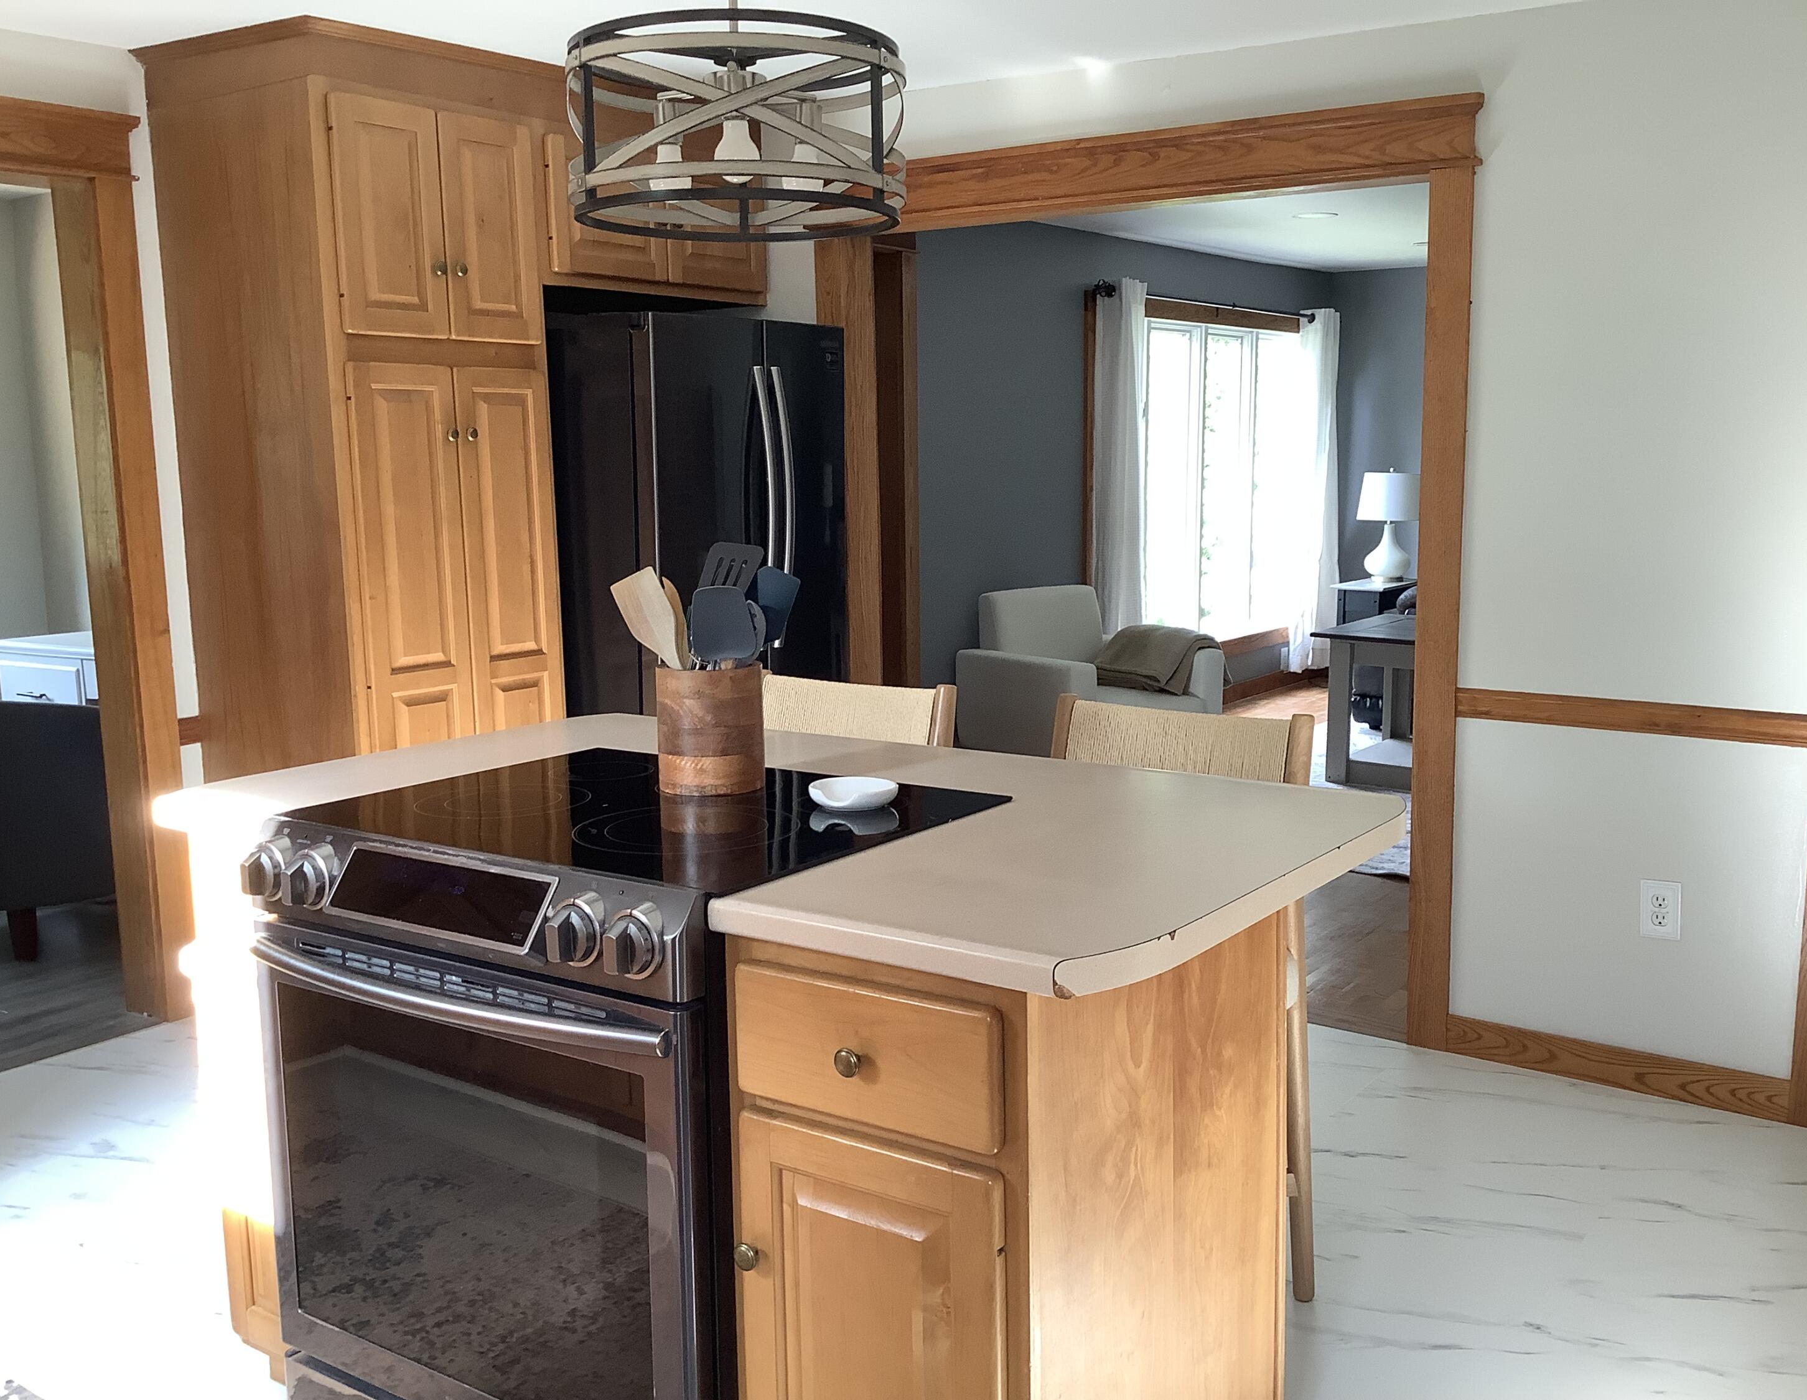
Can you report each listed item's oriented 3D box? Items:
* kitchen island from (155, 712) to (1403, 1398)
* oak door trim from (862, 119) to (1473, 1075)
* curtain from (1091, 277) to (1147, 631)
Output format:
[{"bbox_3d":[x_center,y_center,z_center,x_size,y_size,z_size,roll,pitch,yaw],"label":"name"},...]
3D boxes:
[{"bbox_3d":[-0.180,0.599,2.290,1.433,0.935,0.920,5,10,34],"label":"kitchen island"},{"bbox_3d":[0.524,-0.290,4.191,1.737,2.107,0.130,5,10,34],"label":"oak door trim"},{"bbox_3d":[0.993,-0.848,7.580,0.110,2.090,0.430,5,10,34],"label":"curtain"}]

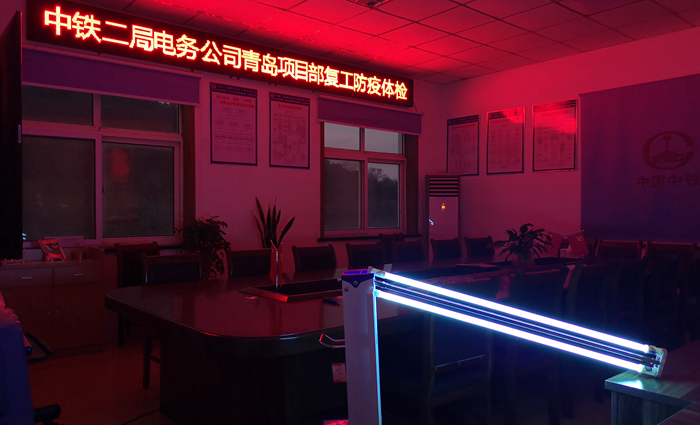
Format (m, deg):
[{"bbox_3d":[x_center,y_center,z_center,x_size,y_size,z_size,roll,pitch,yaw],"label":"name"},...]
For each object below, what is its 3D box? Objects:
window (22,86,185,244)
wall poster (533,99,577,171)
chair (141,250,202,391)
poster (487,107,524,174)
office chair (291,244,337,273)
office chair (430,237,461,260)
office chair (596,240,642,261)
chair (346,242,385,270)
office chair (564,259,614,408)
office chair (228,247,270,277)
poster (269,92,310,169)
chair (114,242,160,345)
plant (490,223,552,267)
[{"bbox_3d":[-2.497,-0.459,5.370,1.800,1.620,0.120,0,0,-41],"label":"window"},{"bbox_3d":[2.614,-0.971,6.998,0.025,0.870,0.580,0,0,-41],"label":"wall poster"},{"bbox_3d":[-1.130,0.767,3.834,0.465,0.930,0.540,0,0,-40],"label":"chair"},{"bbox_3d":[2.133,-0.962,7.510,0.020,0.885,0.590,0,0,-40],"label":"poster"},{"bbox_3d":[-0.159,0.760,4.694,0.450,0.920,0.550,0,0,-41],"label":"office chair"},{"bbox_3d":[1.238,0.759,5.892,0.450,0.920,0.550,0,0,-41],"label":"office chair"},{"bbox_3d":[2.617,0.764,5.540,0.540,0.930,0.465,0,0,-40],"label":"office chair"},{"bbox_3d":[0.326,0.766,5.071,0.465,0.930,0.540,0,0,-40],"label":"chair"},{"bbox_3d":[1.316,0.753,3.450,0.450,0.920,0.550,0,0,-41],"label":"office chair"},{"bbox_3d":[-0.645,0.760,4.278,0.450,0.920,0.550,0,0,-41],"label":"office chair"},{"bbox_3d":[-0.715,-0.970,6.570,0.590,0.885,0.020,0,0,-40],"label":"poster"},{"bbox_3d":[-1.851,0.766,5.105,0.560,0.920,0.450,0,0,37],"label":"chair"},{"bbox_3d":[1.533,0.310,4.880,0.540,0.430,0.520,0,0,-40],"label":"plant"}]

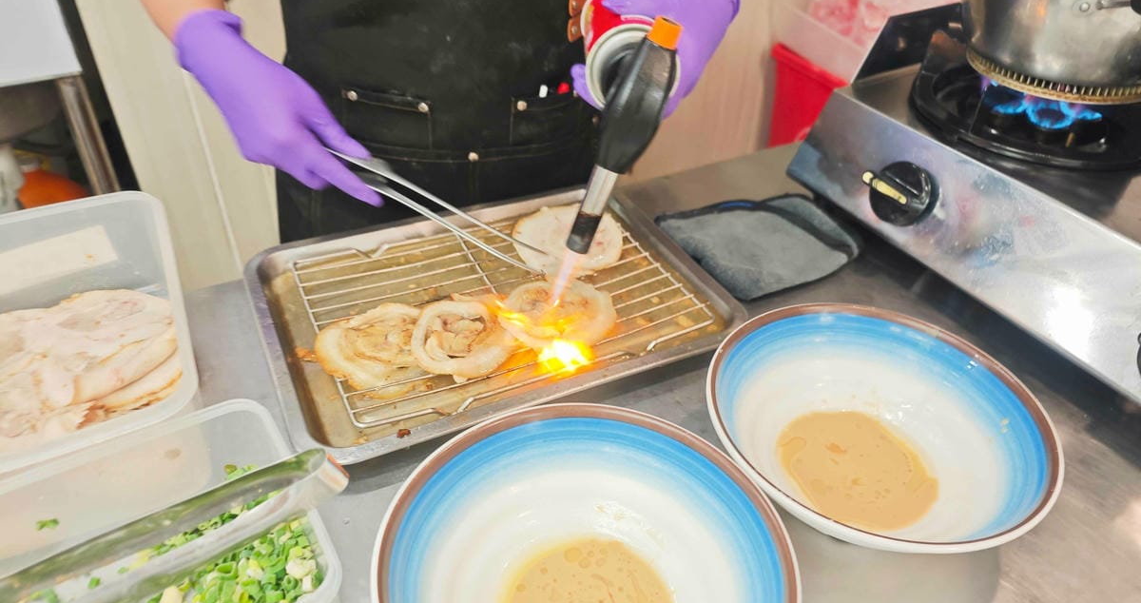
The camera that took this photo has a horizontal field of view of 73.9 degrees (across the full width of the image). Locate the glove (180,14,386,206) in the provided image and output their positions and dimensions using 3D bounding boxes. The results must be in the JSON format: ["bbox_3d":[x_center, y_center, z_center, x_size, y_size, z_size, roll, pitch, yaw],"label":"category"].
[{"bbox_3d":[-0.257,-0.165,0.665,0.220,0.073,0.087,43,78,10],"label":"glove"}]

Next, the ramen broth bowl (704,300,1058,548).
[{"bbox_3d":[0.202,0.099,0.527,0.221,0.080,0.221,1,37,-1],"label":"ramen broth bowl"}]

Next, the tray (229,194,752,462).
[{"bbox_3d":[-0.064,-0.001,0.628,0.356,0.022,0.274,-15,40,-22],"label":"tray"}]

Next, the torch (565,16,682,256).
[{"bbox_3d":[0.034,-0.117,0.541,0.039,0.182,0.063,15,33,-10],"label":"torch"}]

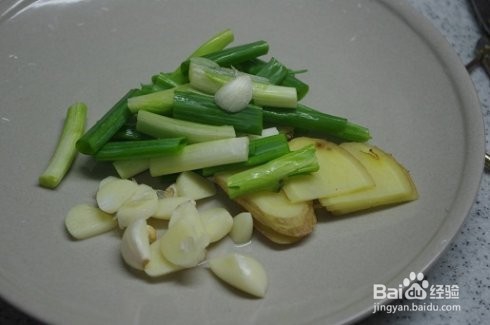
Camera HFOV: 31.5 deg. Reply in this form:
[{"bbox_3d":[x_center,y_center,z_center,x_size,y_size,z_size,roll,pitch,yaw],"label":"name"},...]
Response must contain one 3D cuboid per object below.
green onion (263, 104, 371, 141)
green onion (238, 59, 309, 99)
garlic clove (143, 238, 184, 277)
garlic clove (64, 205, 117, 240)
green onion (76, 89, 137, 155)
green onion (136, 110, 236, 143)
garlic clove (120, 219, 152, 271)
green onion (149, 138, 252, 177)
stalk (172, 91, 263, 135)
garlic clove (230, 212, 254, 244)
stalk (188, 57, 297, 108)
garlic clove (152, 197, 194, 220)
[{"bbox_3d":[0.034,-0.020,0.438,0.058,0.009,0.010,11,51,8],"label":"green onion"},{"bbox_3d":[0.014,-0.045,0.461,0.040,0.009,0.011,22,55,21],"label":"green onion"},{"bbox_3d":[-0.032,0.039,0.358,0.018,0.006,0.013,-33,56,-25],"label":"garlic clove"},{"bbox_3d":[-0.066,0.025,0.371,0.022,0.007,0.013,-17,51,-14],"label":"garlic clove"},{"bbox_3d":[-0.068,-0.022,0.442,0.009,0.009,0.041,26,57,18],"label":"green onion"},{"bbox_3d":[-0.026,-0.016,0.391,0.044,0.009,0.011,6,49,3],"label":"green onion"},{"bbox_3d":[-0.049,0.037,0.395,0.013,0.013,0.023,-7,53,-9],"label":"garlic clove"},{"bbox_3d":[-0.021,-0.003,0.421,0.047,0.010,0.011,-10,50,-10],"label":"green onion"},{"bbox_3d":[-0.013,-0.025,0.431,0.044,0.008,0.012,12,49,5],"label":"stalk"},{"bbox_3d":[-0.001,0.028,0.366,0.009,0.009,0.013,15,51,14],"label":"garlic clove"},{"bbox_3d":[-0.001,-0.040,0.442,0.057,0.011,0.011,14,52,13],"label":"stalk"},{"bbox_3d":[-0.033,0.021,0.410,0.021,0.009,0.012,-14,50,-7],"label":"garlic clove"}]

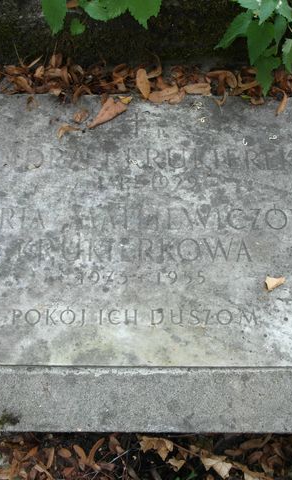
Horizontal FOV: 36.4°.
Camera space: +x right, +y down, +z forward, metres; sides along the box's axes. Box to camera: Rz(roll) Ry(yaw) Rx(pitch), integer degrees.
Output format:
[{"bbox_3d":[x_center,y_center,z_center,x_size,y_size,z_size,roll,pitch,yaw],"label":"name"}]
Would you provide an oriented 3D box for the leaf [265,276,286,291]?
[{"bbox_3d":[0.224,0.072,0.765,0.038,0.013,0.025,-16,70,-5],"label":"leaf"}]

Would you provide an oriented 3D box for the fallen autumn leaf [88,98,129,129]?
[{"bbox_3d":[-0.081,-0.250,0.886,0.087,0.014,0.040,-42,75,-14],"label":"fallen autumn leaf"}]

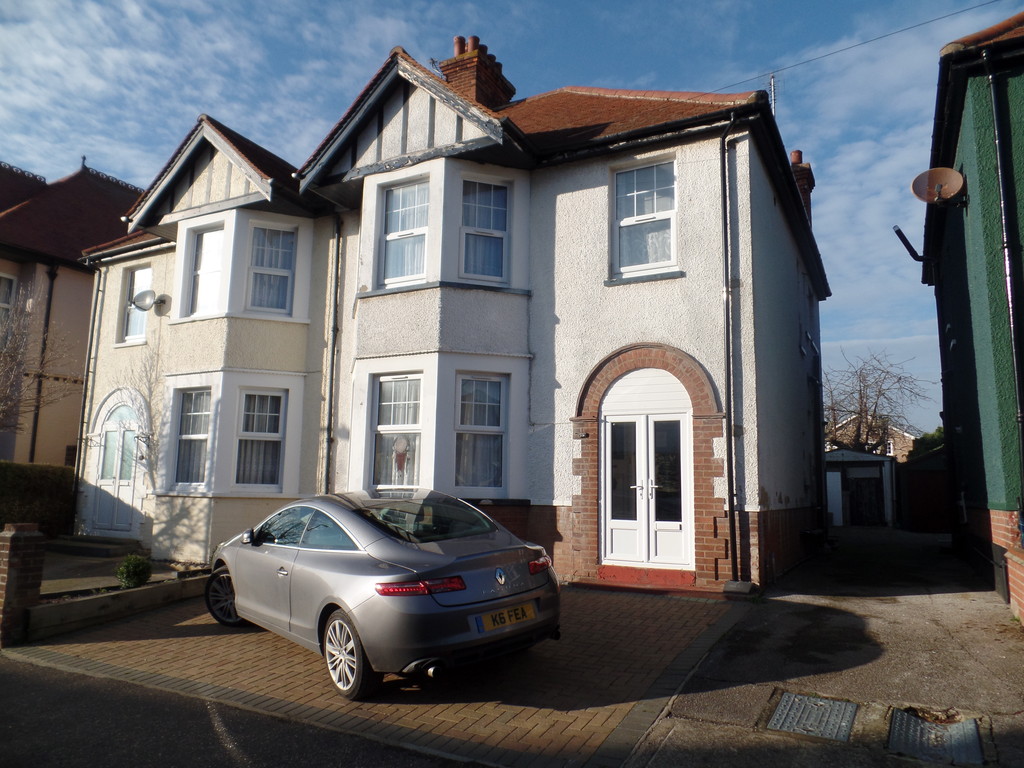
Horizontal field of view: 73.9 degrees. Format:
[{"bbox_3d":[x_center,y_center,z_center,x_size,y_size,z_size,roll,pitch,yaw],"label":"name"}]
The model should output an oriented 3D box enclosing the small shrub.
[{"bbox_3d":[-4.242,2.107,7.647,0.397,0.393,0.397,-3,-8,29],"label":"small shrub"}]

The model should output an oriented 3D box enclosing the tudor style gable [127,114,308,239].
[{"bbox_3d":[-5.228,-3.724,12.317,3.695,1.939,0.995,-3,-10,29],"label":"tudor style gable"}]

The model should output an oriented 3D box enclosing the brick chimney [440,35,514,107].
[{"bbox_3d":[-0.819,-6.995,16.276,1.076,2.081,1.675,-3,-10,29],"label":"brick chimney"}]

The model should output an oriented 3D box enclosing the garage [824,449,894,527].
[{"bbox_3d":[11.579,3.569,23.265,2.650,2.410,5.000,-3,-10,29],"label":"garage"}]

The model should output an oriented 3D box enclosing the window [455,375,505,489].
[{"bbox_3d":[-0.396,0.625,8.877,0.750,1.540,0.140,4,-8,-20],"label":"window"}]

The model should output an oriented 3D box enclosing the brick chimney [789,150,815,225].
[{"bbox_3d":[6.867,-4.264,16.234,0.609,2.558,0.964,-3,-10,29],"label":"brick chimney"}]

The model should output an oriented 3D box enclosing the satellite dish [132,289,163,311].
[{"bbox_3d":[-7.093,-1.629,13.162,0.440,0.440,0.440,-2,-8,21],"label":"satellite dish"}]

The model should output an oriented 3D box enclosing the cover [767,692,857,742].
[{"bbox_3d":[1.949,2.139,4.391,0.455,0.040,0.610,-3,-4,29],"label":"cover"}]

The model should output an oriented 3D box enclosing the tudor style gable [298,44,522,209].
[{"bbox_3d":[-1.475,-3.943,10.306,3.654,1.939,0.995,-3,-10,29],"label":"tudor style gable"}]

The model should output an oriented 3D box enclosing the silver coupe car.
[{"bbox_3d":[-1.440,1.742,6.633,1.900,1.400,4.640,2,-6,-39],"label":"silver coupe car"}]

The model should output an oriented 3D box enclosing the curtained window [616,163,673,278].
[{"bbox_3d":[1.699,-2.100,8.670,0.840,1.400,0.140,-3,-8,29],"label":"curtained window"}]

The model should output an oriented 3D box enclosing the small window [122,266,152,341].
[{"bbox_3d":[-7.846,-1.680,14.378,0.873,1.553,0.142,-3,-10,29],"label":"small window"}]

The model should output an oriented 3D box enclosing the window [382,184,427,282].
[{"bbox_3d":[-1.471,-2.077,9.336,0.840,1.420,0.140,-3,-8,29],"label":"window"}]

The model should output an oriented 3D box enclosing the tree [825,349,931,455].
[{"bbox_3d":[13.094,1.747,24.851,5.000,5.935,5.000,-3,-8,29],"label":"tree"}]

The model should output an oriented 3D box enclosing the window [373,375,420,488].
[{"bbox_3d":[-1.522,0.635,8.985,0.850,1.520,0.140,-3,-8,29],"label":"window"}]

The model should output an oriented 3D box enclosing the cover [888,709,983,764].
[{"bbox_3d":[2.583,2.158,4.158,0.455,0.050,0.630,-3,-3,31],"label":"cover"}]

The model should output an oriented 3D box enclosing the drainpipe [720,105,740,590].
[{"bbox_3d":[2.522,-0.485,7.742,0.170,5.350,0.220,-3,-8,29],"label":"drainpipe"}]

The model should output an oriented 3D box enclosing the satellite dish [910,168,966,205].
[{"bbox_3d":[5.001,-2.273,7.986,0.620,0.530,0.320,-7,-29,43],"label":"satellite dish"}]

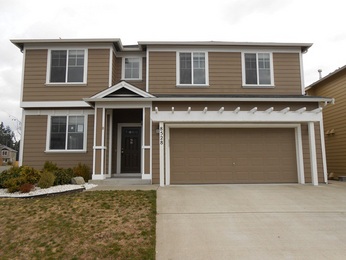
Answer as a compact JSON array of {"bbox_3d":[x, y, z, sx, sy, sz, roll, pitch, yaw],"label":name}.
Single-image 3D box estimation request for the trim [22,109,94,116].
[{"bbox_3d":[-4.784,-0.751,10.986,2.938,0.240,0.080,0,-6,-2],"label":"trim"}]

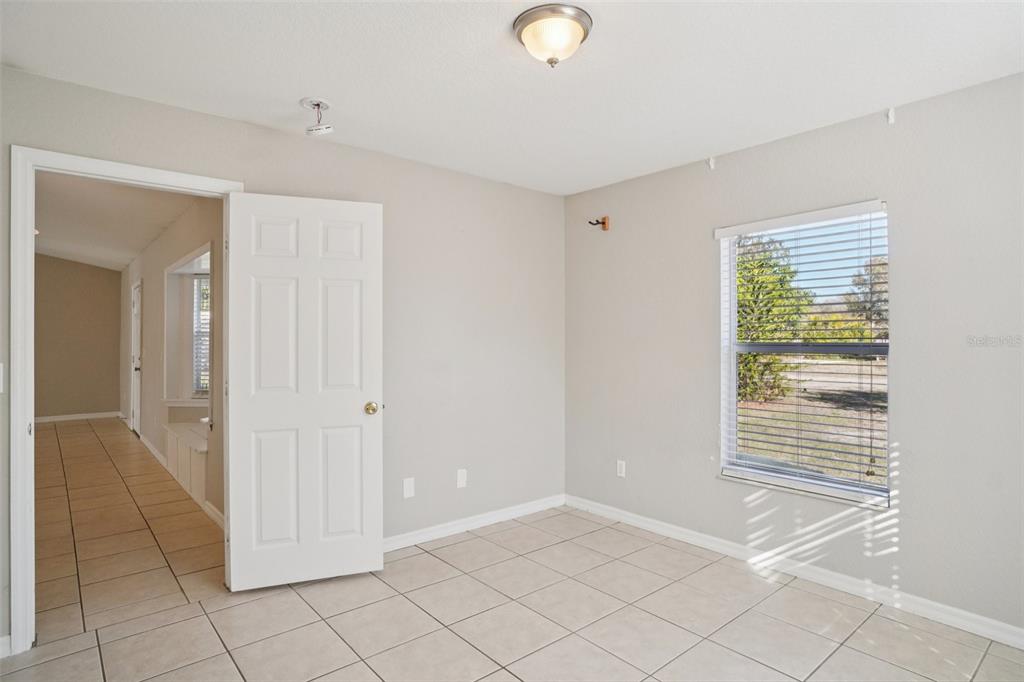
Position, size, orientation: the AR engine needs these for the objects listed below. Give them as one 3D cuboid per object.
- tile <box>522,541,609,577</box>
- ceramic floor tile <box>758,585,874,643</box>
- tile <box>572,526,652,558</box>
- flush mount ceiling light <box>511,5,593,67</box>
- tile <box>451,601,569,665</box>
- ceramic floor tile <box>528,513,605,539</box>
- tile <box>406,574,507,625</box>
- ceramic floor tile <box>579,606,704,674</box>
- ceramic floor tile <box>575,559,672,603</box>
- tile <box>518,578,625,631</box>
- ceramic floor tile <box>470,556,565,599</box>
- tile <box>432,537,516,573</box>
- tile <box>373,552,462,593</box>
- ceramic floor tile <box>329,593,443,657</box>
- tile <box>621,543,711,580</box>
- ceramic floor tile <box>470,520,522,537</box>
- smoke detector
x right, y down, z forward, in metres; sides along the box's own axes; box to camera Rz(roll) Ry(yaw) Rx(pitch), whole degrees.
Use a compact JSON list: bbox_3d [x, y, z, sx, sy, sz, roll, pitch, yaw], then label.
[{"bbox_3d":[0.350,1.326,3.149,0.400,0.010,0.400,1,-1,-40],"label":"tile"},{"bbox_3d":[1.444,1.317,2.475,0.400,0.010,0.400,1,-1,-40],"label":"ceramic floor tile"},{"bbox_3d":[0.668,1.338,3.449,0.405,0.010,0.405,0,-1,-40],"label":"tile"},{"bbox_3d":[0.154,-1.100,1.930,0.305,0.143,0.305,0,-1,0],"label":"flush mount ceiling light"},{"bbox_3d":[-0.012,1.314,2.316,0.400,0.010,0.400,1,-1,-40],"label":"tile"},{"bbox_3d":[0.400,1.335,3.721,0.400,0.010,0.400,1,-1,-40],"label":"ceramic floor tile"},{"bbox_3d":[-0.279,1.330,2.659,0.405,0.010,0.405,0,-1,-40],"label":"tile"},{"bbox_3d":[0.560,1.313,2.265,0.400,0.010,0.400,1,-1,-40],"label":"ceramic floor tile"},{"bbox_3d":[0.616,1.332,2.870,0.405,0.010,0.405,0,-1,-40],"label":"ceramic floor tile"},{"bbox_3d":[0.300,1.329,2.607,0.405,0.010,0.405,0,-1,-40],"label":"tile"},{"bbox_3d":[0.037,1.333,2.922,0.405,0.010,0.405,0,-1,-40],"label":"ceramic floor tile"},{"bbox_3d":[-0.226,1.336,3.238,0.405,0.010,0.405,0,-1,-40],"label":"tile"},{"bbox_3d":[-0.534,1.322,2.938,0.400,0.010,0.400,1,-1,-40],"label":"tile"},{"bbox_3d":[-0.585,1.314,2.366,0.400,0.010,0.400,1,-1,-40],"label":"ceramic floor tile"},{"bbox_3d":[0.931,1.334,3.133,0.405,0.010,0.405,0,-1,-40],"label":"tile"},{"bbox_3d":[-0.089,1.342,3.714,0.405,0.010,0.145,0,-1,-40],"label":"ceramic floor tile"},{"bbox_3d":[-0.964,-1.100,2.530,0.160,0.150,0.160,0,-1,-40],"label":"smoke detector"}]

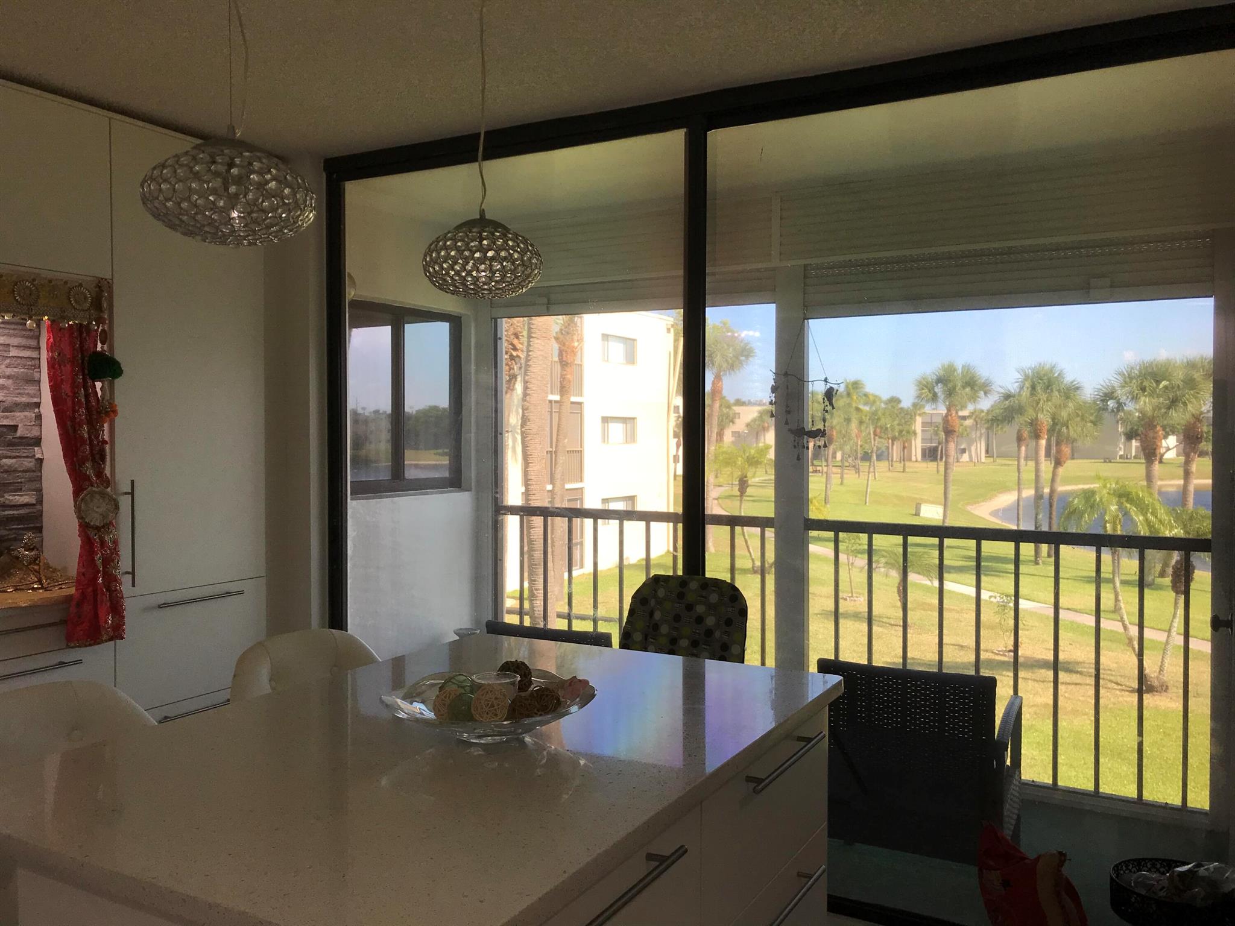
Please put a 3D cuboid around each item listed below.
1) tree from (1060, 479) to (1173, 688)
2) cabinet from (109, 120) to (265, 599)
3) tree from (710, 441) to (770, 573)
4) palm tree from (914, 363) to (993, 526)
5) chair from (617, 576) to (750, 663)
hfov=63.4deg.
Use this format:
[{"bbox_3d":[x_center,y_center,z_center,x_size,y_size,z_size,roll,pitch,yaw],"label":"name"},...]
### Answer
[{"bbox_3d":[8.697,2.109,17.400,1.950,3.600,1.950,1,2,29],"label":"tree"},{"bbox_3d":[-1.724,-0.334,3.586,0.600,1.530,0.600,1,2,29],"label":"cabinet"},{"bbox_3d":[3.934,1.393,31.700,2.050,4.050,2.050,0,2,0],"label":"tree"},{"bbox_3d":[13.022,-0.281,38.800,3.000,7.100,3.000,1,2,29],"label":"palm tree"},{"bbox_3d":[0.122,0.823,2.723,0.480,1.020,0.580,1,2,29],"label":"chair"}]

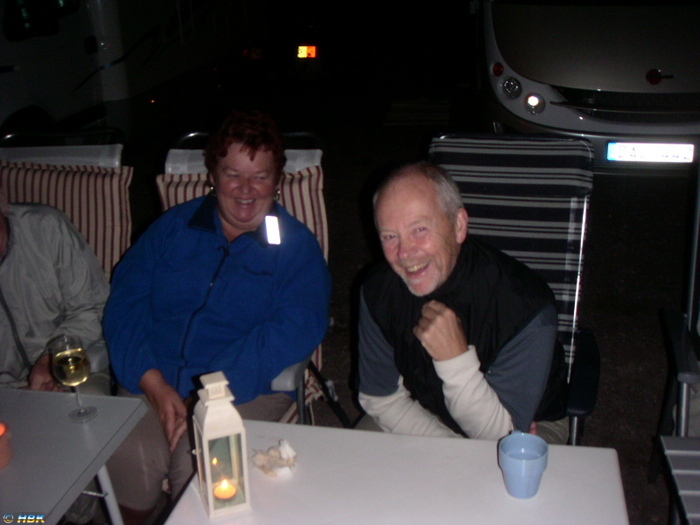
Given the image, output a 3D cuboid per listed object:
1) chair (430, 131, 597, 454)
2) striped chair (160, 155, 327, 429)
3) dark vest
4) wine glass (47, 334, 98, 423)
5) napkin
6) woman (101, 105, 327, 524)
[{"bbox_3d":[0.371,0.314,2.053,0.580,1.190,0.670,5,20,25],"label":"chair"},{"bbox_3d":[-0.377,0.334,2.164,0.580,1.180,0.670,3,19,20],"label":"striped chair"},{"bbox_3d":[0.252,0.198,1.690,0.460,0.550,0.310,4,44,23],"label":"dark vest"},{"bbox_3d":[-0.616,0.257,1.730,0.084,0.178,0.084,1,18,15],"label":"wine glass"},{"bbox_3d":[-0.149,0.376,1.495,0.083,0.038,0.072,1,18,15],"label":"napkin"},{"bbox_3d":[-0.322,0.322,1.924,0.570,1.330,0.760,3,19,20],"label":"woman"}]

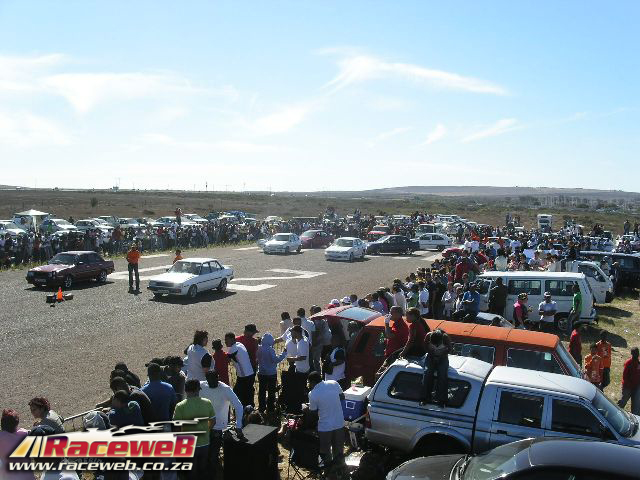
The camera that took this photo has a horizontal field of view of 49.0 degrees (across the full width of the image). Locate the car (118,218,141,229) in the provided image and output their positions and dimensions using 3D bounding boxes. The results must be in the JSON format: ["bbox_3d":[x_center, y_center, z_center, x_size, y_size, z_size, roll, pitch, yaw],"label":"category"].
[{"bbox_3d":[-19.318,-1.296,69.073,4.200,1.430,1.670,2,4,28],"label":"car"}]

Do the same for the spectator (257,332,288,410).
[{"bbox_3d":[-0.973,2.678,14.101,0.580,1.670,0.420,0,4,-10],"label":"spectator"}]

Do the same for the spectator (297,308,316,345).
[{"bbox_3d":[-0.331,2.403,15.904,0.500,1.720,0.360,-2,5,-30],"label":"spectator"}]

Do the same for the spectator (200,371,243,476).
[{"bbox_3d":[-1.482,2.744,10.262,0.580,1.720,0.380,0,4,0],"label":"spectator"}]

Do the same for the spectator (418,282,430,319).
[{"bbox_3d":[3.095,2.108,20.894,0.470,1.700,0.340,-1,4,-17],"label":"spectator"}]

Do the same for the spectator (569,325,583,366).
[{"bbox_3d":[5.240,2.560,14.409,0.360,1.720,0.480,3,5,41],"label":"spectator"}]

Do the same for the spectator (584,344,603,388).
[{"bbox_3d":[5.973,3.085,15.353,0.500,1.600,0.340,2,4,18],"label":"spectator"}]

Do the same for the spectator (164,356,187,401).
[{"bbox_3d":[-2.469,2.808,12.006,0.500,1.680,0.360,1,4,5],"label":"spectator"}]

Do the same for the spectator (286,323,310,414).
[{"bbox_3d":[-0.421,2.525,13.755,0.500,1.680,0.380,0,4,3],"label":"spectator"}]

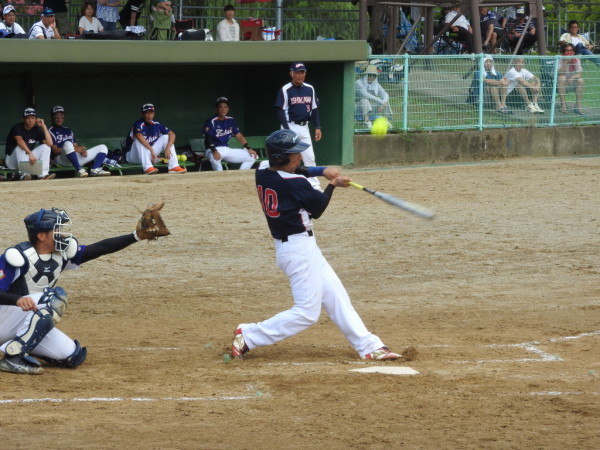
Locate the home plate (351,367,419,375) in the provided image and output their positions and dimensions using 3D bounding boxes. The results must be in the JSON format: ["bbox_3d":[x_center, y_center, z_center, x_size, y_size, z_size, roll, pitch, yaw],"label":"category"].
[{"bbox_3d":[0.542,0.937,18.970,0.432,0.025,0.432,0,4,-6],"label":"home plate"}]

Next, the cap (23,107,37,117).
[{"bbox_3d":[-3.711,-1.550,40.500,0.180,0.140,0.250,-1,4,-15],"label":"cap"}]

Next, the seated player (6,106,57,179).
[{"bbox_3d":[-3.723,-1.126,40.700,0.600,1.030,0.750,-1,4,-18],"label":"seated player"}]

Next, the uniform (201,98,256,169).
[{"bbox_3d":[-1.000,-1.229,42.100,0.680,1.220,0.800,-1,4,-18],"label":"uniform"}]

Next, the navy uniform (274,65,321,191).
[{"bbox_3d":[-0.016,-1.231,37.600,0.580,1.680,0.380,-1,4,-13],"label":"navy uniform"}]

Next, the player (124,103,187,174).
[{"bbox_3d":[-2.033,-1.218,41.600,0.660,1.030,0.780,-2,4,-24],"label":"player"}]

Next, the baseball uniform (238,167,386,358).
[{"bbox_3d":[0.090,0.244,19.700,0.950,1.300,0.580,-2,4,-25],"label":"baseball uniform"}]

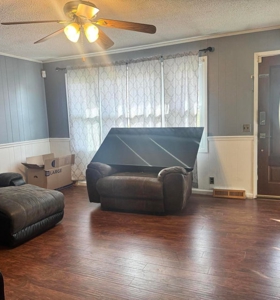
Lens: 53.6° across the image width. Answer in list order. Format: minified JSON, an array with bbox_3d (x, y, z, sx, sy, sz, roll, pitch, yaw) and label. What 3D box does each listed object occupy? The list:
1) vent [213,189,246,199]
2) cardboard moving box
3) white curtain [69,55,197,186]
[{"bbox_3d":[1.387,0.680,4.304,0.460,0.117,0.070,1,7,23],"label":"vent"},{"bbox_3d":[-1.693,0.421,5.178,0.460,0.580,0.700,1,7,25],"label":"cardboard moving box"},{"bbox_3d":[-0.216,-0.447,4.798,2.470,2.120,0.110,1,7,23],"label":"white curtain"}]

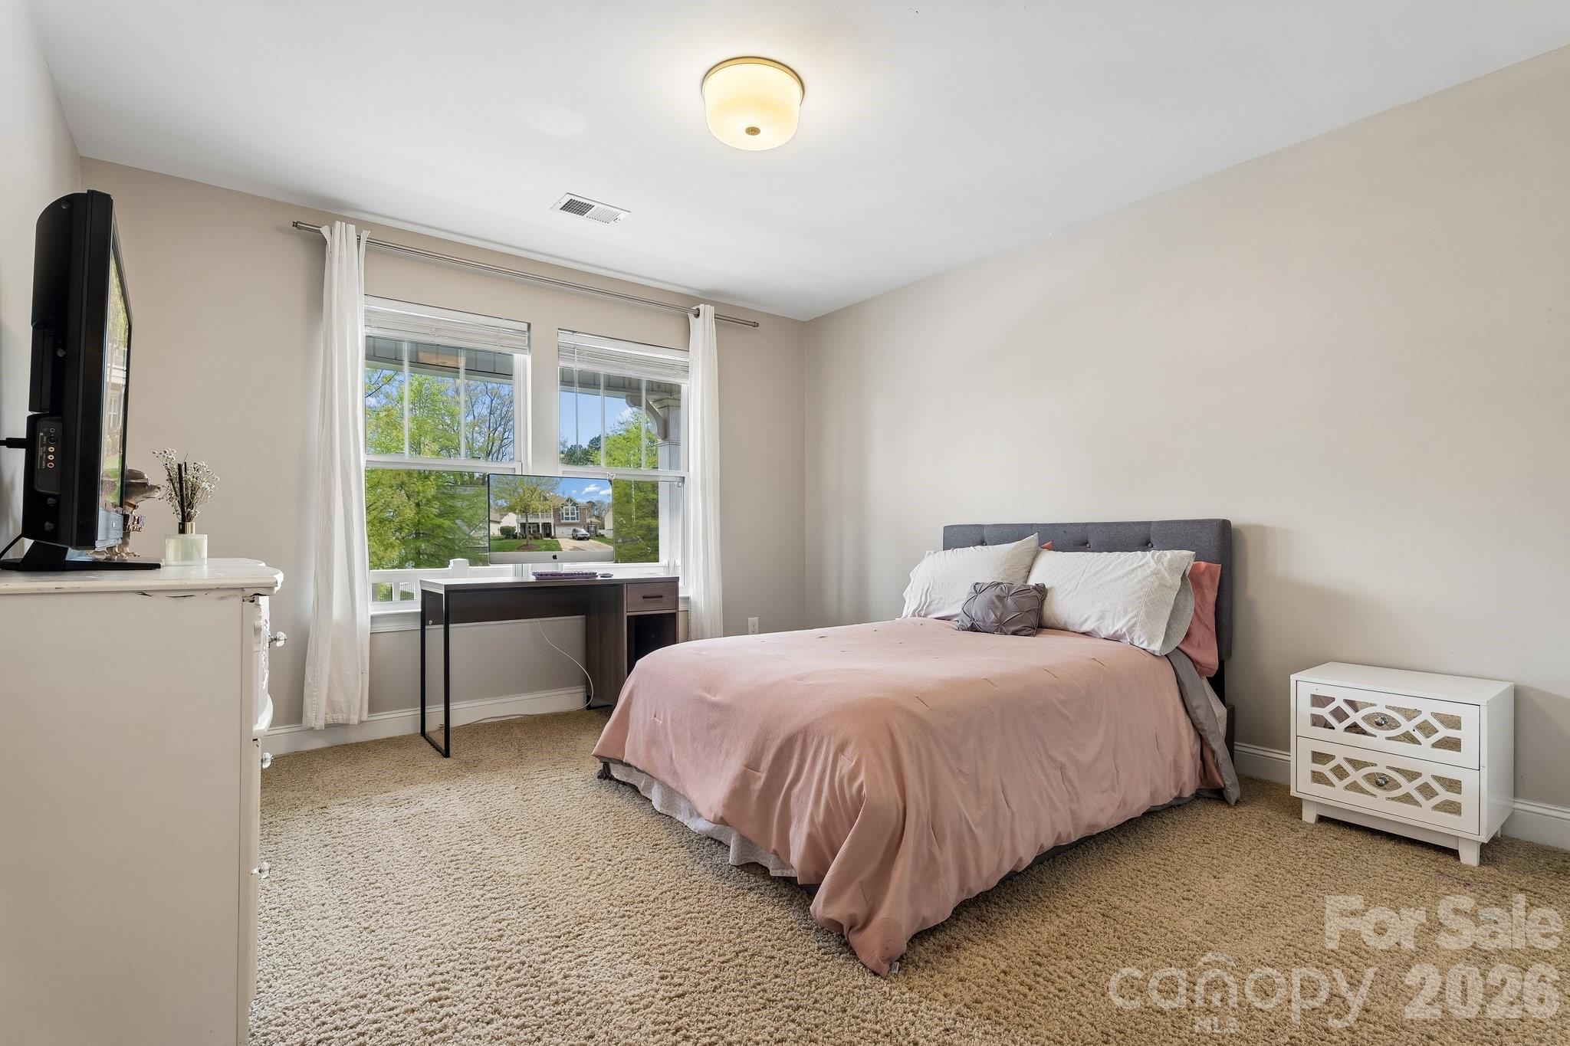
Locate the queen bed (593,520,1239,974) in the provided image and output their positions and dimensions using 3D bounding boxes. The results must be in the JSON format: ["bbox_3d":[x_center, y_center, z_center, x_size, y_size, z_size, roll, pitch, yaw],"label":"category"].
[{"bbox_3d":[0.557,0.508,2.786,2.060,1.020,1.620,0,0,-38],"label":"queen bed"}]

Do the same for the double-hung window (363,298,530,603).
[{"bbox_3d":[-1.746,-0.337,3.527,0.870,1.498,0.100,0,0,-38],"label":"double-hung window"}]

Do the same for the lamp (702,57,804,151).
[{"bbox_3d":[-0.106,-1.375,2.318,0.344,0.148,0.344,0,0,0],"label":"lamp"}]

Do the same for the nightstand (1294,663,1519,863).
[{"bbox_3d":[2.038,0.770,2.328,0.355,0.483,0.490,0,0,-38],"label":"nightstand"}]

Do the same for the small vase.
[{"bbox_3d":[-1.290,0.058,1.504,0.068,0.068,0.068,0,0,-38],"label":"small vase"}]

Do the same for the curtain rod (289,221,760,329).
[{"bbox_3d":[-1.162,-1.297,3.816,2.520,0.040,0.060,0,0,-38],"label":"curtain rod"}]

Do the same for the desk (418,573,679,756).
[{"bbox_3d":[-1.159,0.649,3.561,1.180,0.755,0.400,0,0,-38],"label":"desk"}]

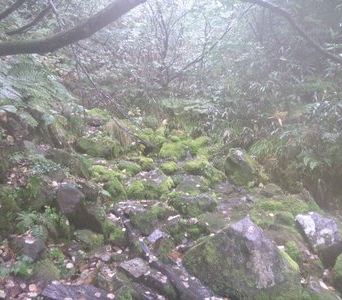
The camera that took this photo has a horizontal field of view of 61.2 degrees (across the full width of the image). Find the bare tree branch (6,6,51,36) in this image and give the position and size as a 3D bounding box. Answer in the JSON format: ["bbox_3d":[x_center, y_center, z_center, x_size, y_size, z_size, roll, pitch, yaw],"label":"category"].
[{"bbox_3d":[-1.726,-1.557,3.500,0.541,0.363,0.300,0,6,0],"label":"bare tree branch"}]

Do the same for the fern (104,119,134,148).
[{"bbox_3d":[-0.996,-0.326,5.700,0.574,0.550,0.500,0,6,0],"label":"fern"}]

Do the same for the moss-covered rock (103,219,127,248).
[{"bbox_3d":[-0.567,0.853,2.950,0.238,0.270,0.260,0,6,0],"label":"moss-covered rock"}]

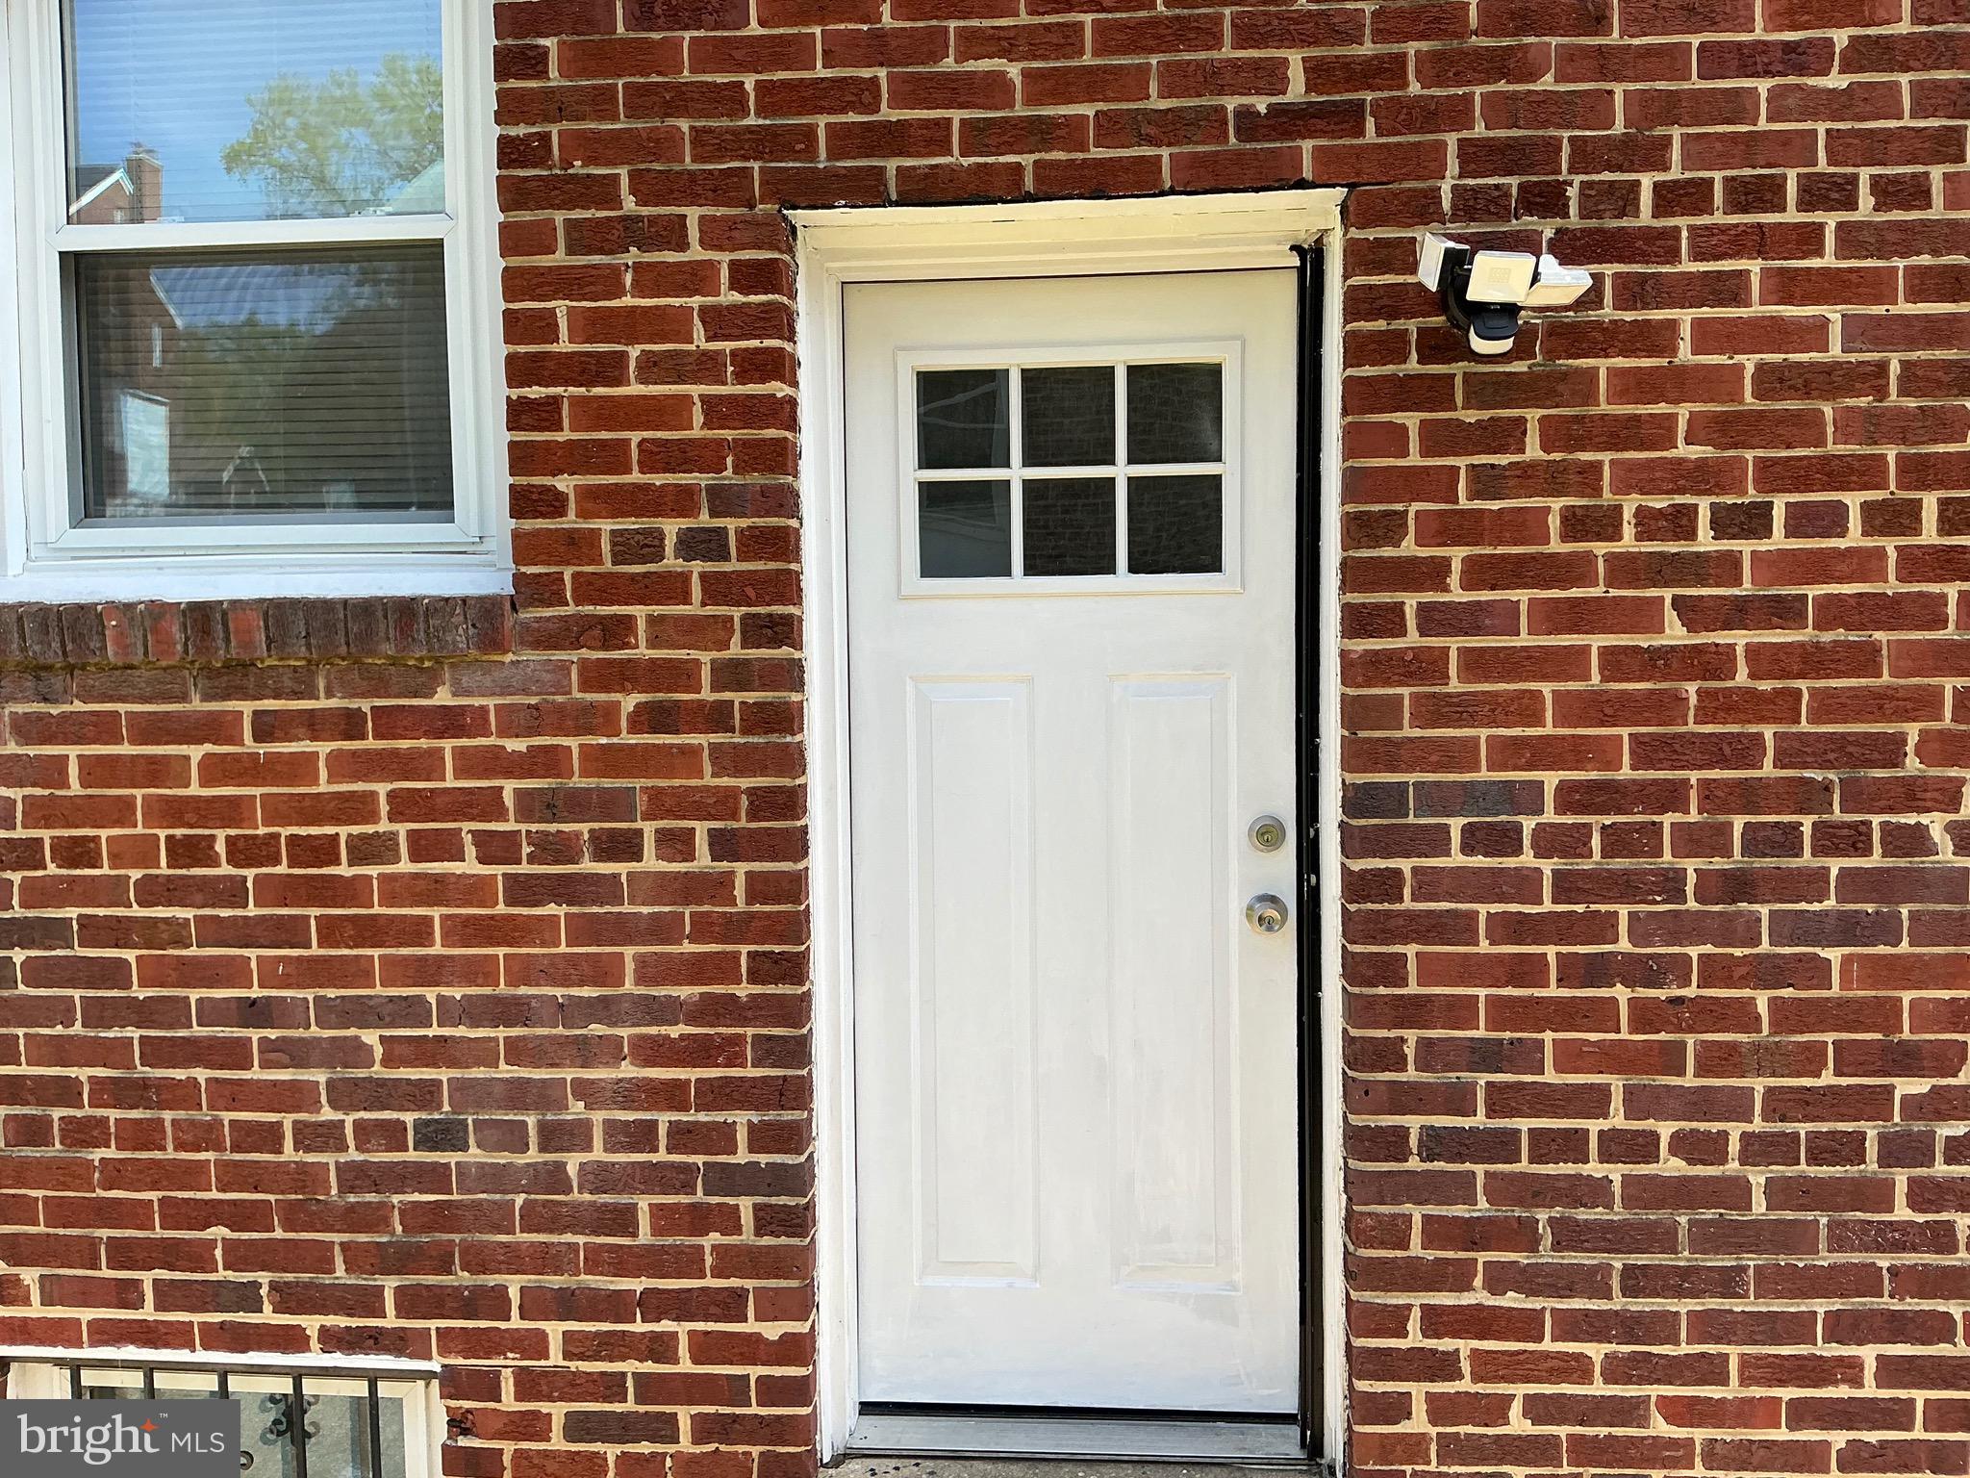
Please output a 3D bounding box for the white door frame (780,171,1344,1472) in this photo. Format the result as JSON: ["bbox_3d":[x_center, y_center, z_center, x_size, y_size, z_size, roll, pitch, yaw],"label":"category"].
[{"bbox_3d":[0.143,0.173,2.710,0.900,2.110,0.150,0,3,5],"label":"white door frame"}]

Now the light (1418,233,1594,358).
[{"bbox_3d":[0.778,-0.667,2.395,0.250,0.170,0.160,0,3,5],"label":"light"}]

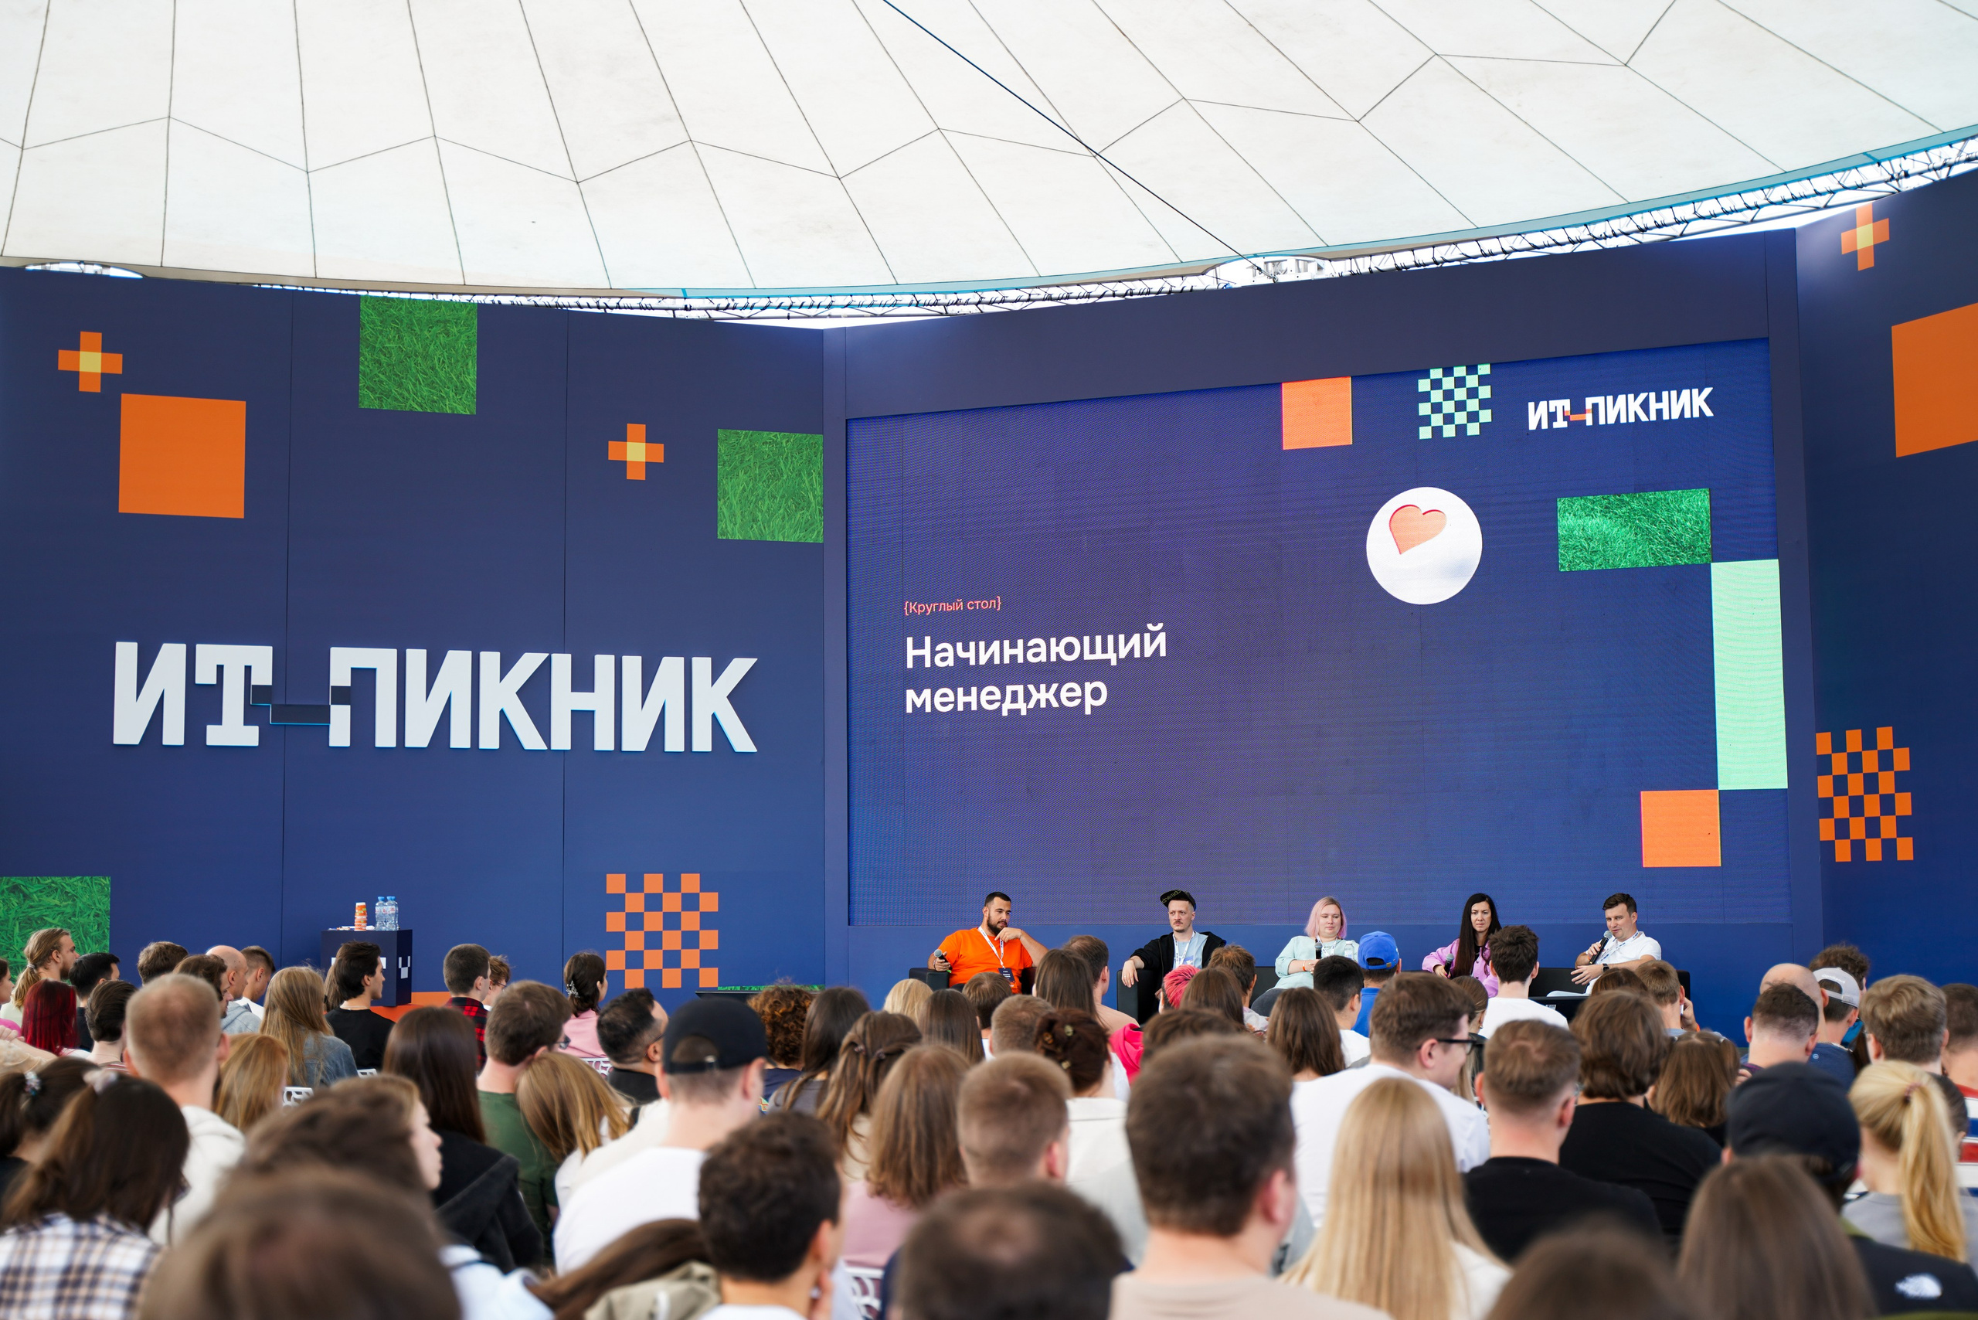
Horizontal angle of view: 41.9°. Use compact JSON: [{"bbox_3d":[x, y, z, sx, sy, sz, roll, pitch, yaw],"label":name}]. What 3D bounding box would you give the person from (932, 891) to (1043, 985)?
[{"bbox_3d":[0.017,2.014,15.534,0.700,1.220,0.950,-1,-5,6],"label":"person"}]

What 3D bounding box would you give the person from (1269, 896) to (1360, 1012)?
[{"bbox_3d":[1.925,1.969,14.841,0.600,1.200,0.950,-2,-5,14],"label":"person"}]

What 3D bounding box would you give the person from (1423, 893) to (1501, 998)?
[{"bbox_3d":[2.748,1.928,14.592,0.580,1.200,0.950,-2,-5,16],"label":"person"}]

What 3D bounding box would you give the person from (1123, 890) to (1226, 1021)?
[{"bbox_3d":[1.099,1.974,15.186,0.660,1.230,0.950,-1,-5,10],"label":"person"}]

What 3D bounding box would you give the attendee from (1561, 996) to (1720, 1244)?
[{"bbox_3d":[1.464,1.407,5.997,0.540,1.300,0.820,-1,-5,6],"label":"attendee"}]

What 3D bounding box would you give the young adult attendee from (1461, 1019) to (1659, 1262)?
[{"bbox_3d":[1.044,1.338,4.997,0.540,1.300,0.820,-1,-5,6],"label":"young adult attendee"}]

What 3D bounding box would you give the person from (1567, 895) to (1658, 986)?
[{"bbox_3d":[3.420,1.905,14.269,0.600,1.220,0.950,-4,-5,33],"label":"person"}]

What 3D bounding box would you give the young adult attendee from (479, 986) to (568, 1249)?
[{"bbox_3d":[-1.099,1.442,6.498,0.520,1.280,0.820,-1,-5,7],"label":"young adult attendee"}]

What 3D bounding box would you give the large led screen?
[{"bbox_3d":[2.111,-0.052,18.545,6.857,3.900,0.100,-3,-5,23],"label":"large led screen"}]

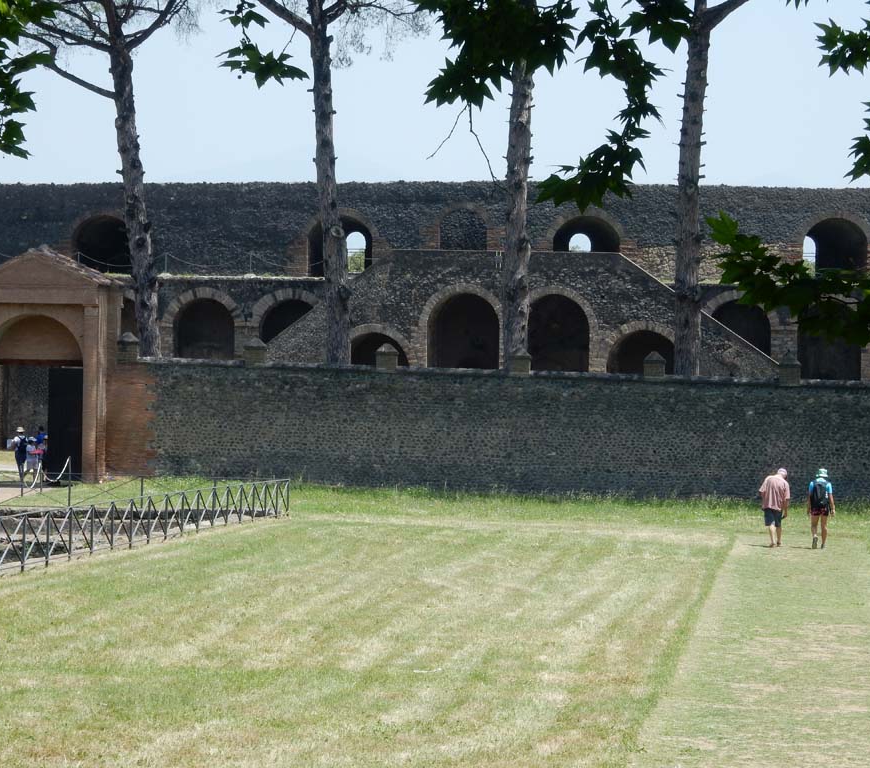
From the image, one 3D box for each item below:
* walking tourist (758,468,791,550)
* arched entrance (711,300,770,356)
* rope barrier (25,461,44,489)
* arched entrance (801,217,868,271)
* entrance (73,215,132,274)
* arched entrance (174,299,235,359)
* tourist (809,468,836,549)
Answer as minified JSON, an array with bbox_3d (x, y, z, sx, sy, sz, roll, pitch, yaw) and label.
[{"bbox_3d":[7.180,2.627,73.200,0.640,1.660,0.450,1,0,6],"label":"walking tourist"},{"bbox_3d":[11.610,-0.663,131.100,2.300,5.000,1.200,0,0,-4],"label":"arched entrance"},{"bbox_3d":[-12.153,2.838,105.198,0.650,0.950,0.400,1,0,8],"label":"rope barrier"},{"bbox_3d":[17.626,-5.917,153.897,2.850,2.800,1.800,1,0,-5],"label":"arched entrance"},{"bbox_3d":[-13.053,-5.431,136.700,2.450,2.500,1.600,0,0,11],"label":"entrance"},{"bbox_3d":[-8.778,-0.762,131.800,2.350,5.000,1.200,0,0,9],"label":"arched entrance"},{"bbox_3d":[8.063,2.603,72.200,0.580,1.670,0.500,0,0,6],"label":"tourist"}]

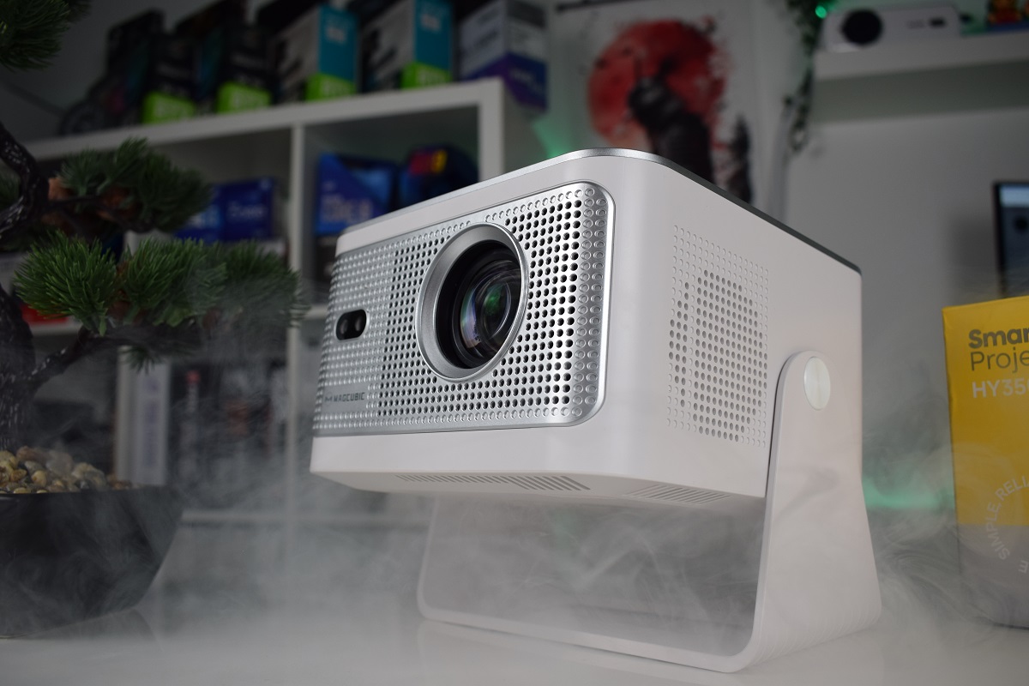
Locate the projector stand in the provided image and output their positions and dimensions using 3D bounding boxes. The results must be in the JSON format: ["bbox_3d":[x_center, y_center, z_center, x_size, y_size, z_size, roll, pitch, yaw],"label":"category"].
[{"bbox_3d":[0.071,0.095,0.552,0.141,0.156,0.255,7,-11,-44],"label":"projector stand"}]

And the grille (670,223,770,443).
[{"bbox_3d":[0.098,-0.001,0.422,0.083,0.093,0.005,16,-17,-42],"label":"grille"}]

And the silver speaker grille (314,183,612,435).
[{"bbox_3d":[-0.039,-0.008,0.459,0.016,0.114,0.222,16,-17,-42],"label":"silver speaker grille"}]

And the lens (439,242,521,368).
[{"bbox_3d":[-0.007,-0.016,0.443,0.035,0.063,0.063,16,-17,-42],"label":"lens"}]

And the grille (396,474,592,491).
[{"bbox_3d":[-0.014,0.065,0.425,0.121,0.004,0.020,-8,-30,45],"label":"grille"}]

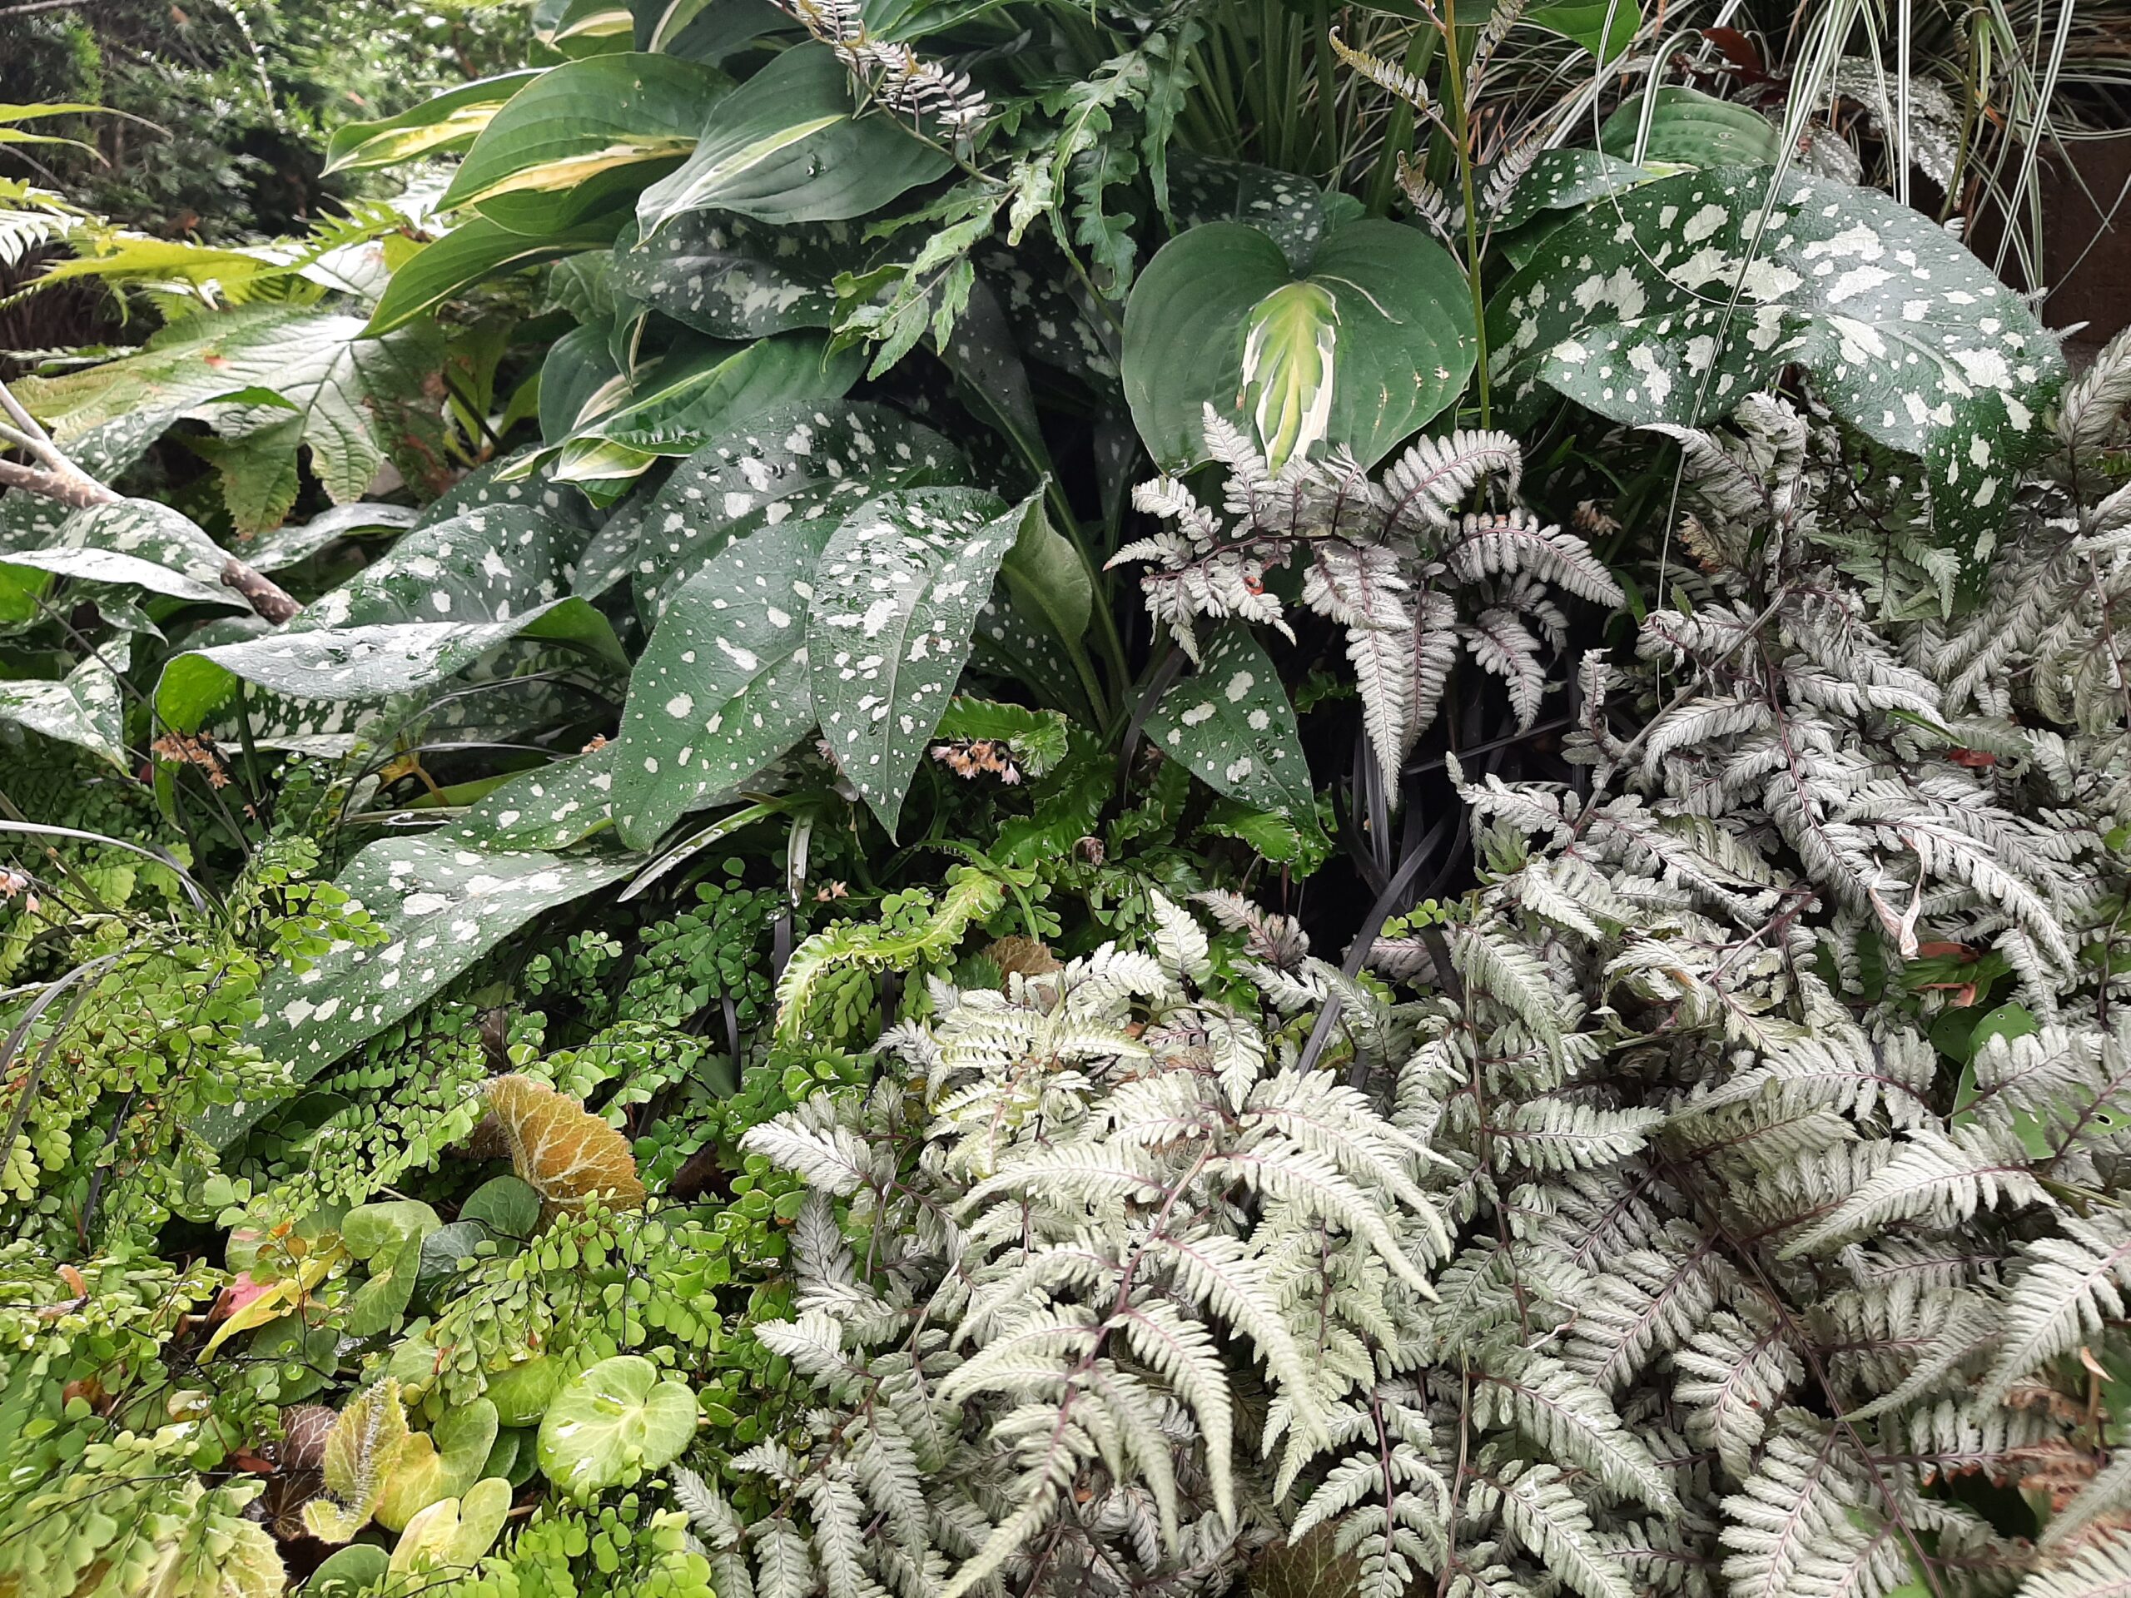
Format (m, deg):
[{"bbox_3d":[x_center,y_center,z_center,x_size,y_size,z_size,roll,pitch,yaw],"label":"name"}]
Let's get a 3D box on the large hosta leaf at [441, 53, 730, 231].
[{"bbox_3d":[-0.248,-0.332,0.808,0.161,0.086,0.045,-28,-5,-26],"label":"large hosta leaf"}]

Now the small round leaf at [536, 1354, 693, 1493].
[{"bbox_3d":[-0.174,0.243,0.620,0.062,0.014,0.062,-40,66,-21],"label":"small round leaf"}]

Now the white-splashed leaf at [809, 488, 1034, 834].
[{"bbox_3d":[-0.058,-0.060,0.619,0.079,0.040,0.159,2,62,4],"label":"white-splashed leaf"}]

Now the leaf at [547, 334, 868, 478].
[{"bbox_3d":[-0.184,-0.203,0.820,0.165,0.032,0.075,-25,61,-3],"label":"leaf"}]

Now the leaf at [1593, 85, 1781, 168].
[{"bbox_3d":[0.296,-0.320,0.788,0.123,0.035,0.087,-13,61,-19],"label":"leaf"}]

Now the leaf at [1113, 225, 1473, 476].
[{"bbox_3d":[0.092,-0.179,0.630,0.137,0.040,0.150,5,58,3],"label":"leaf"}]

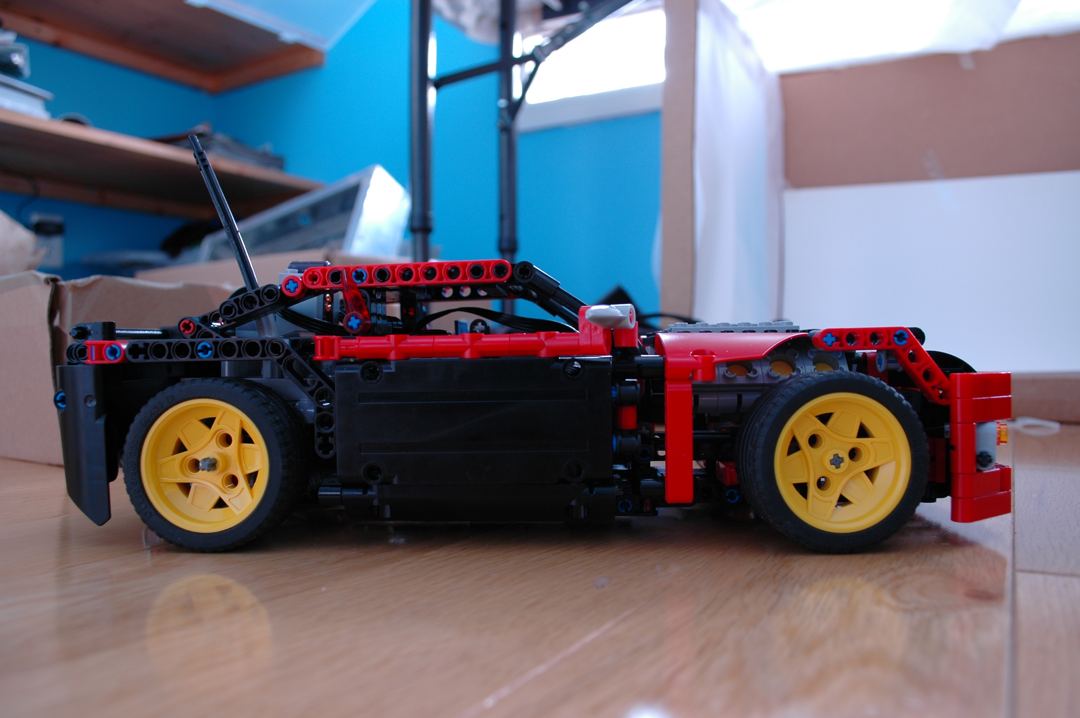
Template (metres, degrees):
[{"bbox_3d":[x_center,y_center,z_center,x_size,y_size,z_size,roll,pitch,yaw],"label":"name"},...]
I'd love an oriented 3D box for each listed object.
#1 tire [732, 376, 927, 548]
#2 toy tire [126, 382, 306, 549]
[{"bbox_3d":[0.092,0.032,0.261,0.056,0.056,0.028,-1,1,-2],"label":"tire"},{"bbox_3d":[-0.107,0.035,0.273,0.056,0.056,0.028,-1,1,4],"label":"toy tire"}]

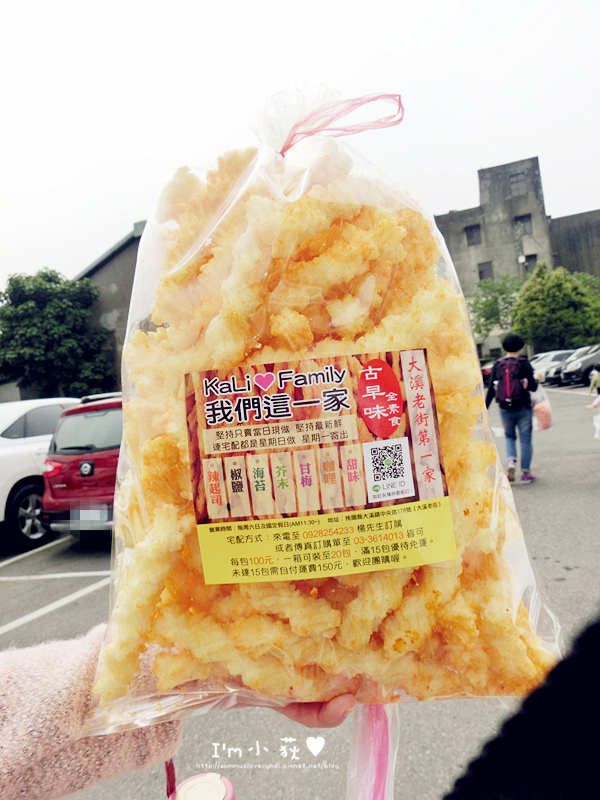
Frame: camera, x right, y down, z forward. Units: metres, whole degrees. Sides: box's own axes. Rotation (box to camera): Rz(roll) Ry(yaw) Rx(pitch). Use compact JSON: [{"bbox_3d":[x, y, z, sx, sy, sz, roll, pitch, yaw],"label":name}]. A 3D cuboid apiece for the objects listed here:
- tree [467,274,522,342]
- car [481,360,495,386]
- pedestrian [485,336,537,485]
[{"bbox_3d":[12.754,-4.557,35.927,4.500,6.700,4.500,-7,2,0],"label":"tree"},{"bbox_3d":[11.197,-1.538,29.206,4.400,1.460,1.770,-7,2,-15],"label":"car"},{"bbox_3d":[2.387,0.093,6.163,0.550,1.620,0.450,-6,2,25],"label":"pedestrian"}]

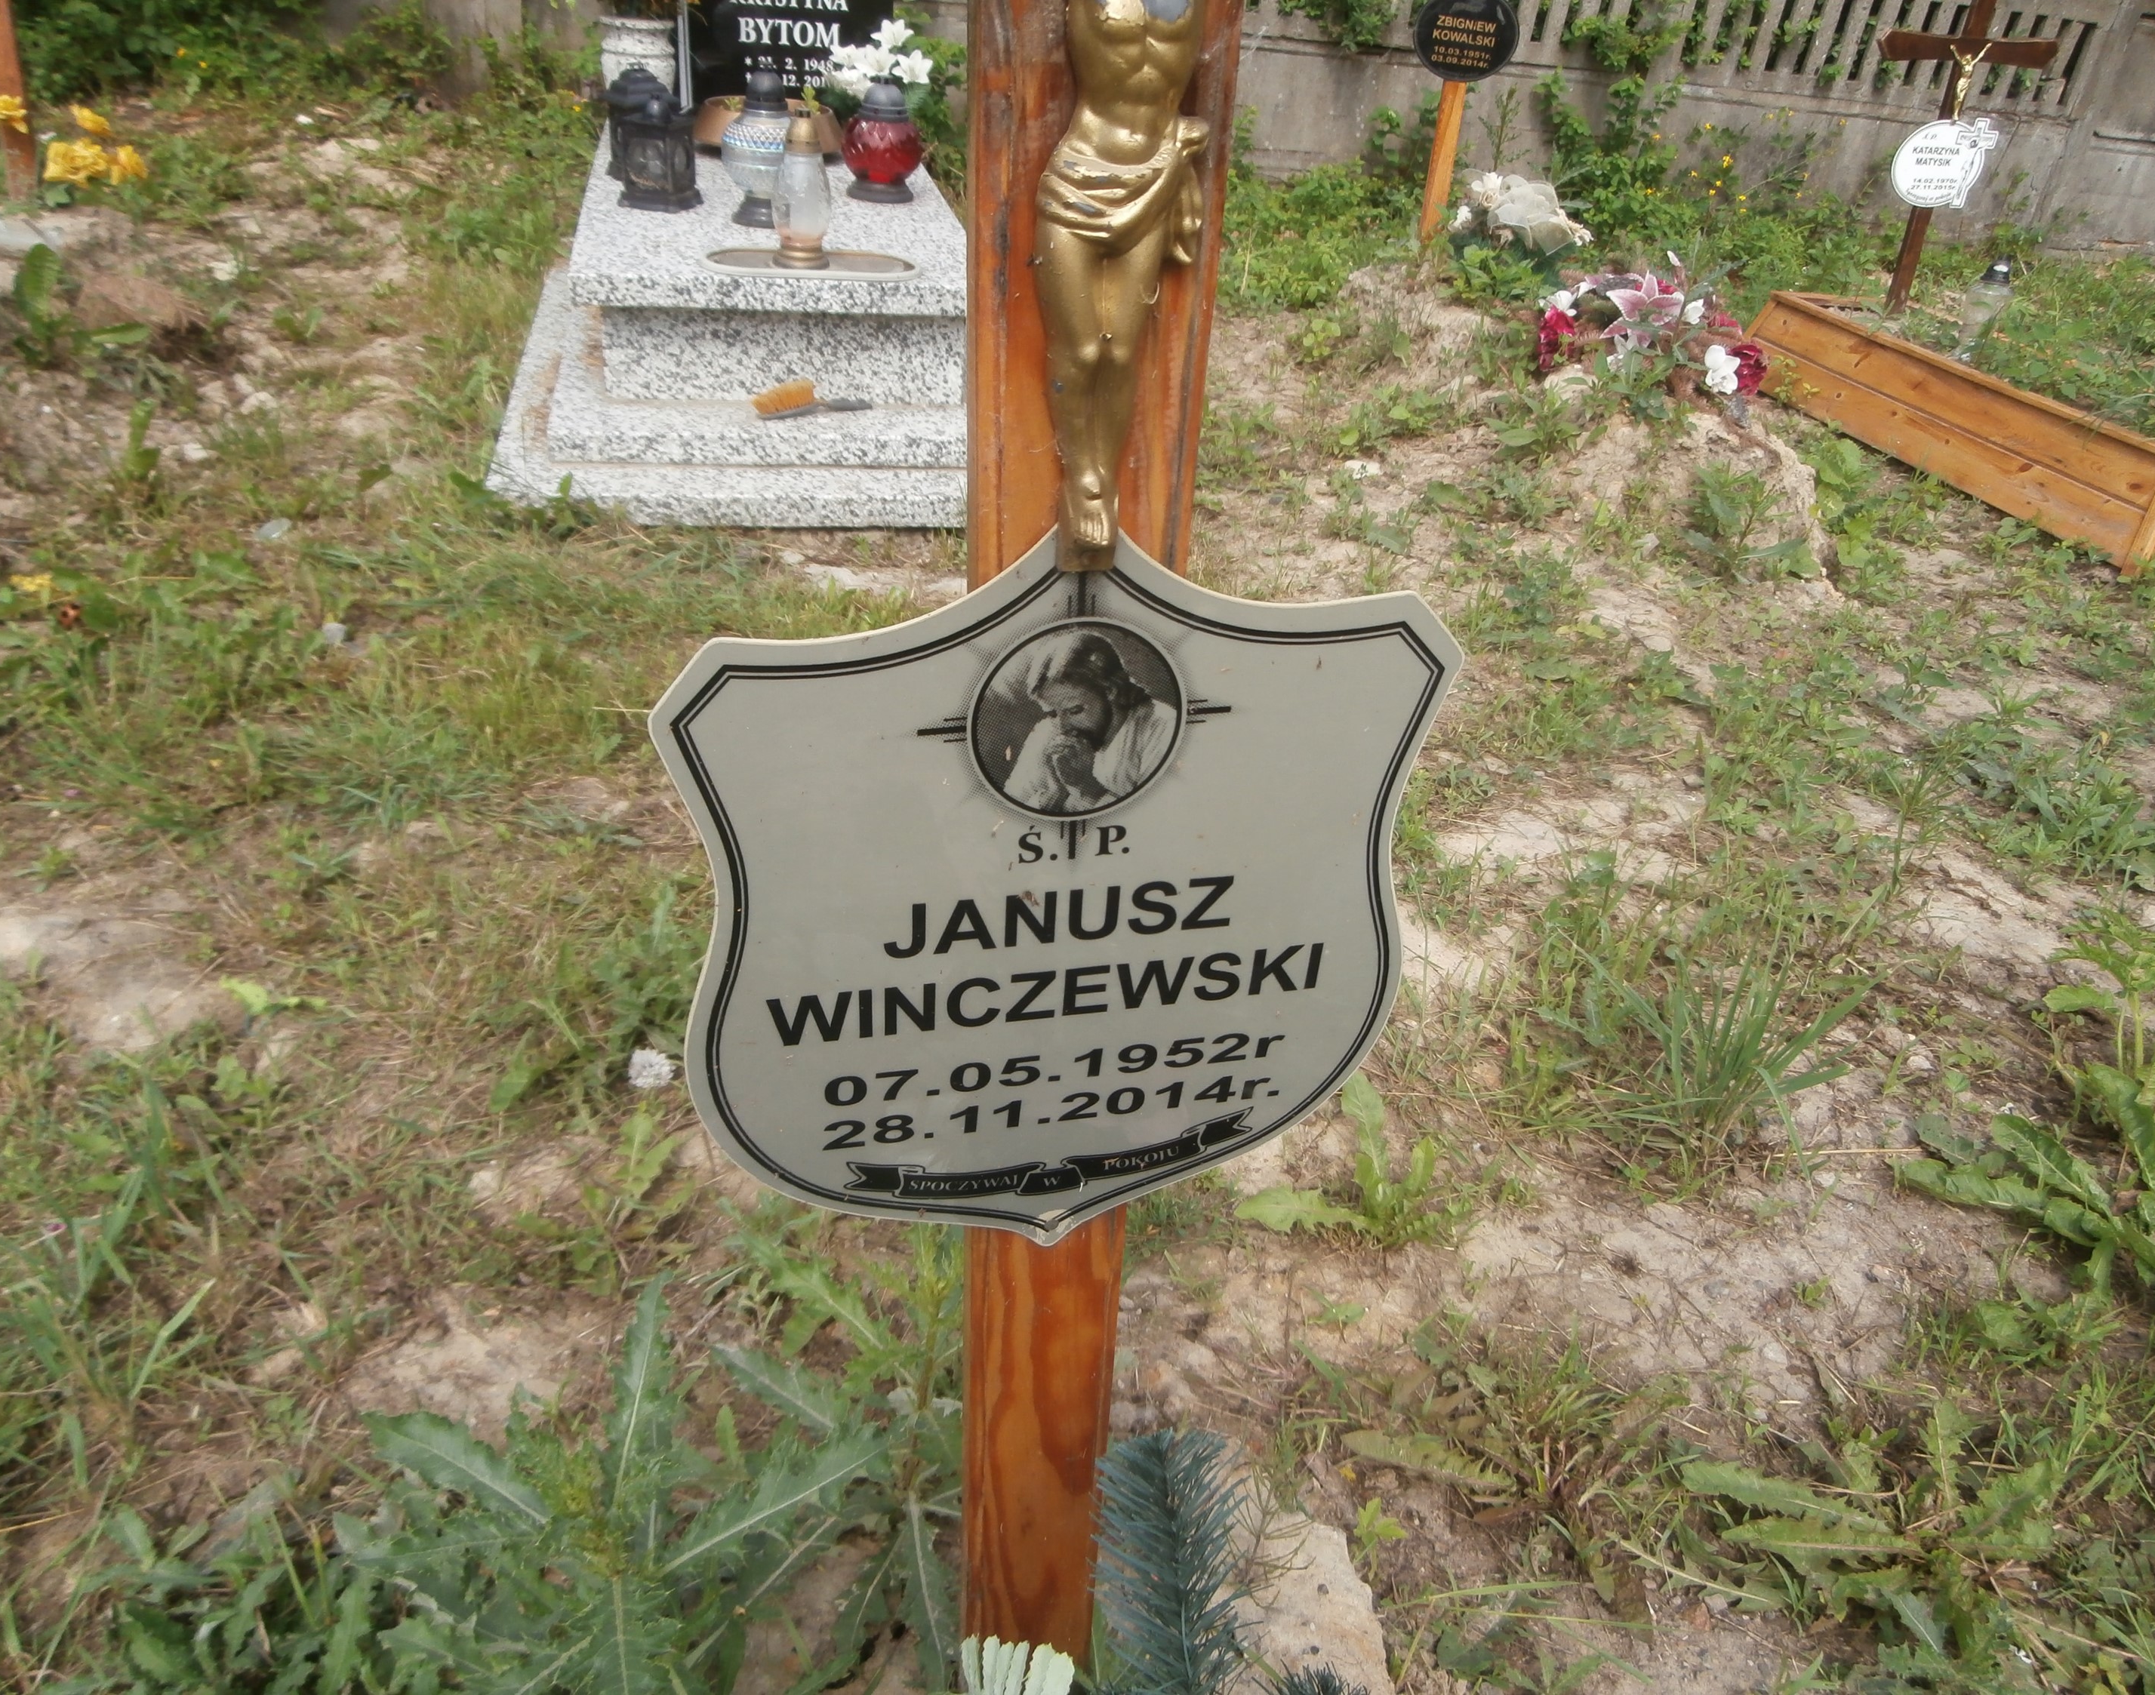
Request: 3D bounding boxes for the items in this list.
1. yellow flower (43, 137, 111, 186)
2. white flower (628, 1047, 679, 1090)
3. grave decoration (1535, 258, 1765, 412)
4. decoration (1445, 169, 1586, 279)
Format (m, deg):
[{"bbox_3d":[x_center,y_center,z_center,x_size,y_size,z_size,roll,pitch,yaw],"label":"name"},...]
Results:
[{"bbox_3d":[-2.872,-1.970,4.500,0.165,0.115,0.130,-14,37,-27],"label":"yellow flower"},{"bbox_3d":[-0.433,0.225,1.600,0.050,0.035,0.048,-5,33,-16],"label":"white flower"},{"bbox_3d":[1.296,-1.160,3.550,0.470,0.250,0.340,-4,33,-14],"label":"grave decoration"},{"bbox_3d":[1.333,-1.884,4.750,0.380,0.250,0.280,-4,33,-14],"label":"decoration"}]

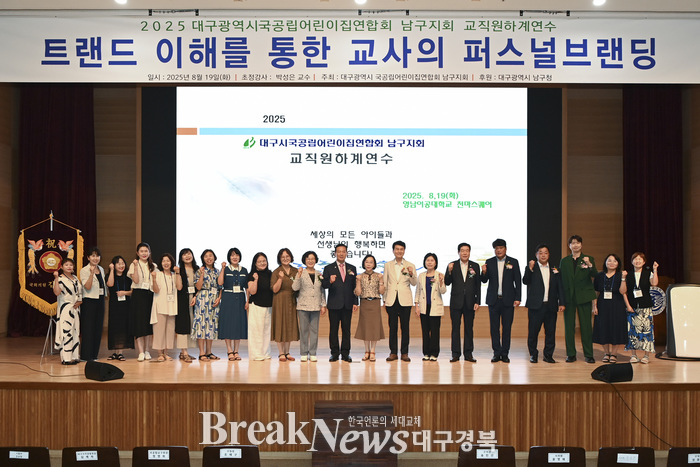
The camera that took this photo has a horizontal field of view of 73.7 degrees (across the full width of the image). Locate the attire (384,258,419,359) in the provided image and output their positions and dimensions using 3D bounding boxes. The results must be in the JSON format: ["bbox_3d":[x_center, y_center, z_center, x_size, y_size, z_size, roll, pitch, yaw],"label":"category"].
[{"bbox_3d":[0.743,1.089,6.900,0.500,1.424,0.340,0,0,5],"label":"attire"}]

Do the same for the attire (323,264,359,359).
[{"bbox_3d":[-0.141,1.117,6.860,0.530,1.404,0.360,0,0,2],"label":"attire"}]

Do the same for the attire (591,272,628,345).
[{"bbox_3d":[3.831,1.101,6.850,0.490,1.051,0.360,0,0,10],"label":"attire"}]

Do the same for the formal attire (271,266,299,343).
[{"bbox_3d":[-0.957,1.034,6.900,0.413,1.106,0.360,0,0,-14],"label":"formal attire"}]

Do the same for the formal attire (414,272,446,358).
[{"bbox_3d":[1.191,1.194,6.860,0.470,1.250,0.320,0,0,3],"label":"formal attire"}]

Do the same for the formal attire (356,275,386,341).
[{"bbox_3d":[0.294,1.078,6.870,0.440,1.018,0.330,0,0,0],"label":"formal attire"}]

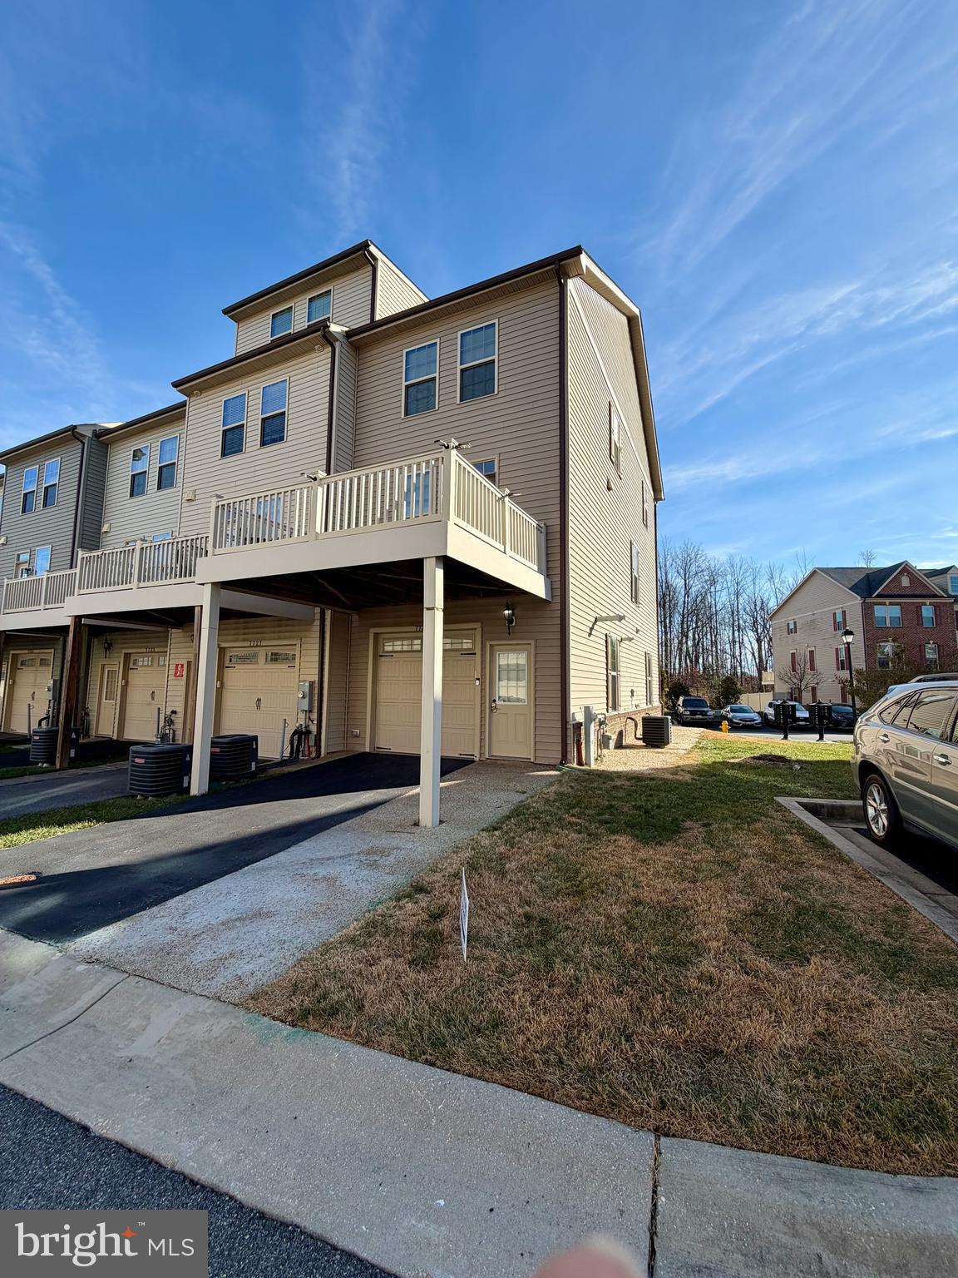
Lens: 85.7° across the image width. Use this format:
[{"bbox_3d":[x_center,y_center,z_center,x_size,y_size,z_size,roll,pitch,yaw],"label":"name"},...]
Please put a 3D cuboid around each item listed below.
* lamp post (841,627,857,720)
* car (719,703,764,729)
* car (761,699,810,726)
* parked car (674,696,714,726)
[{"bbox_3d":[16.221,1.986,22.436,0.390,5.010,0.390,-1,-6,15],"label":"lamp post"},{"bbox_3d":[16.659,4.979,32.920,1.800,1.420,4.600,-1,-6,16],"label":"car"},{"bbox_3d":[19.258,4.753,32.143,1.840,1.700,4.580,-1,-6,15],"label":"car"},{"bbox_3d":[14.048,4.781,33.727,1.840,1.840,4.700,-1,-6,16],"label":"parked car"}]

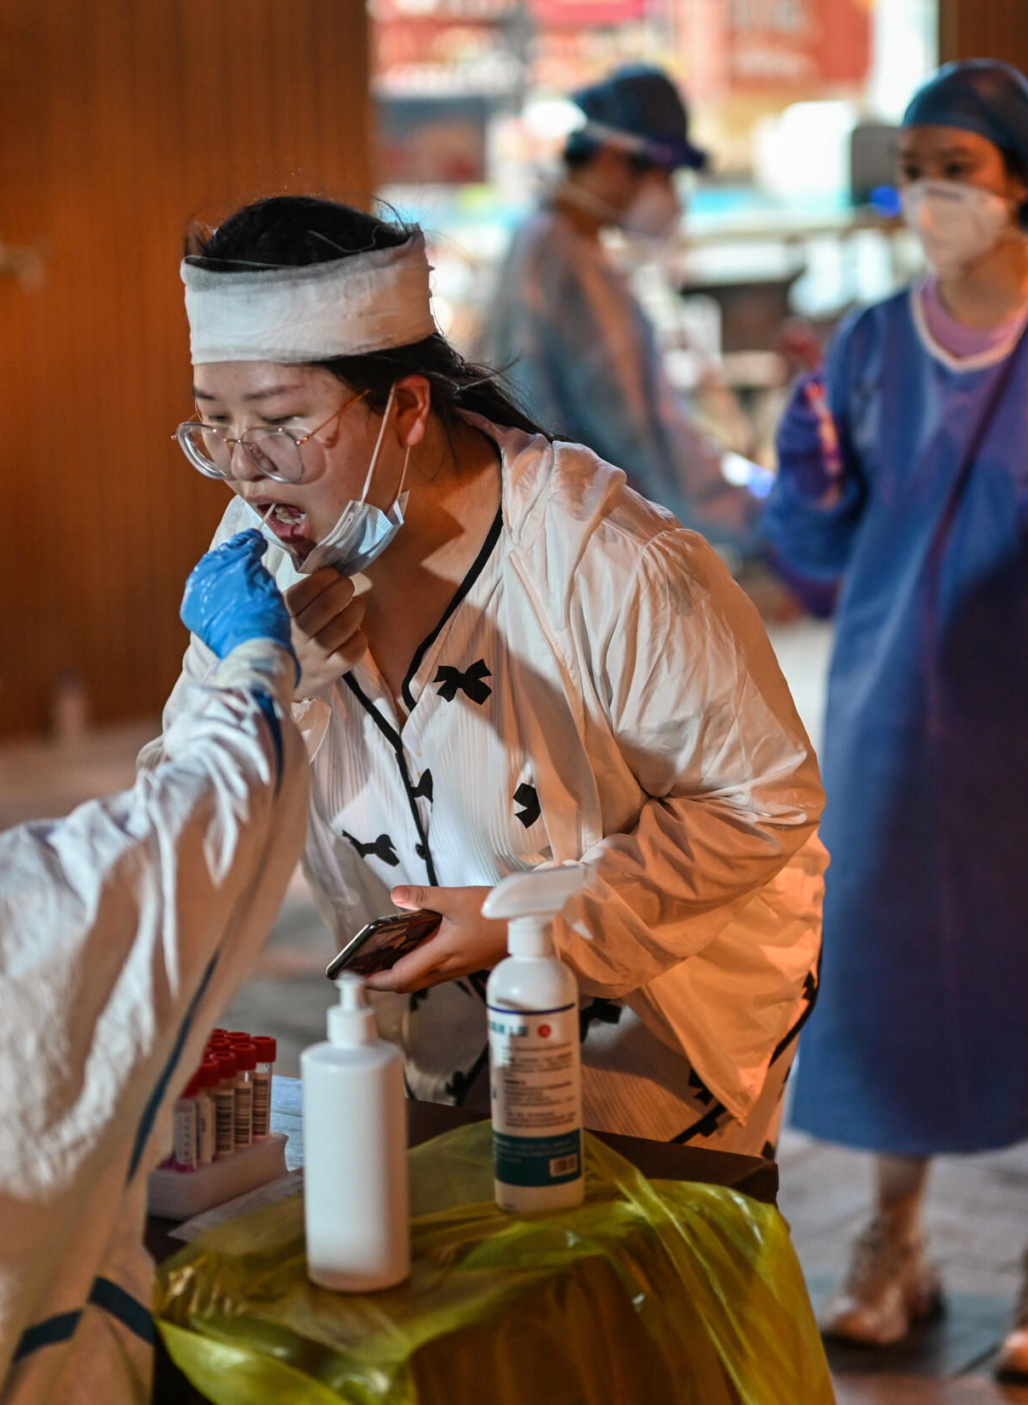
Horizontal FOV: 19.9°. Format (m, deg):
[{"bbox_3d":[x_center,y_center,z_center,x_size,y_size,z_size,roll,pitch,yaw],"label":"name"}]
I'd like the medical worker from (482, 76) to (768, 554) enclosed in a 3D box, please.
[{"bbox_3d":[0.192,-0.256,5.044,0.500,1.645,0.500,2,11,11],"label":"medical worker"}]

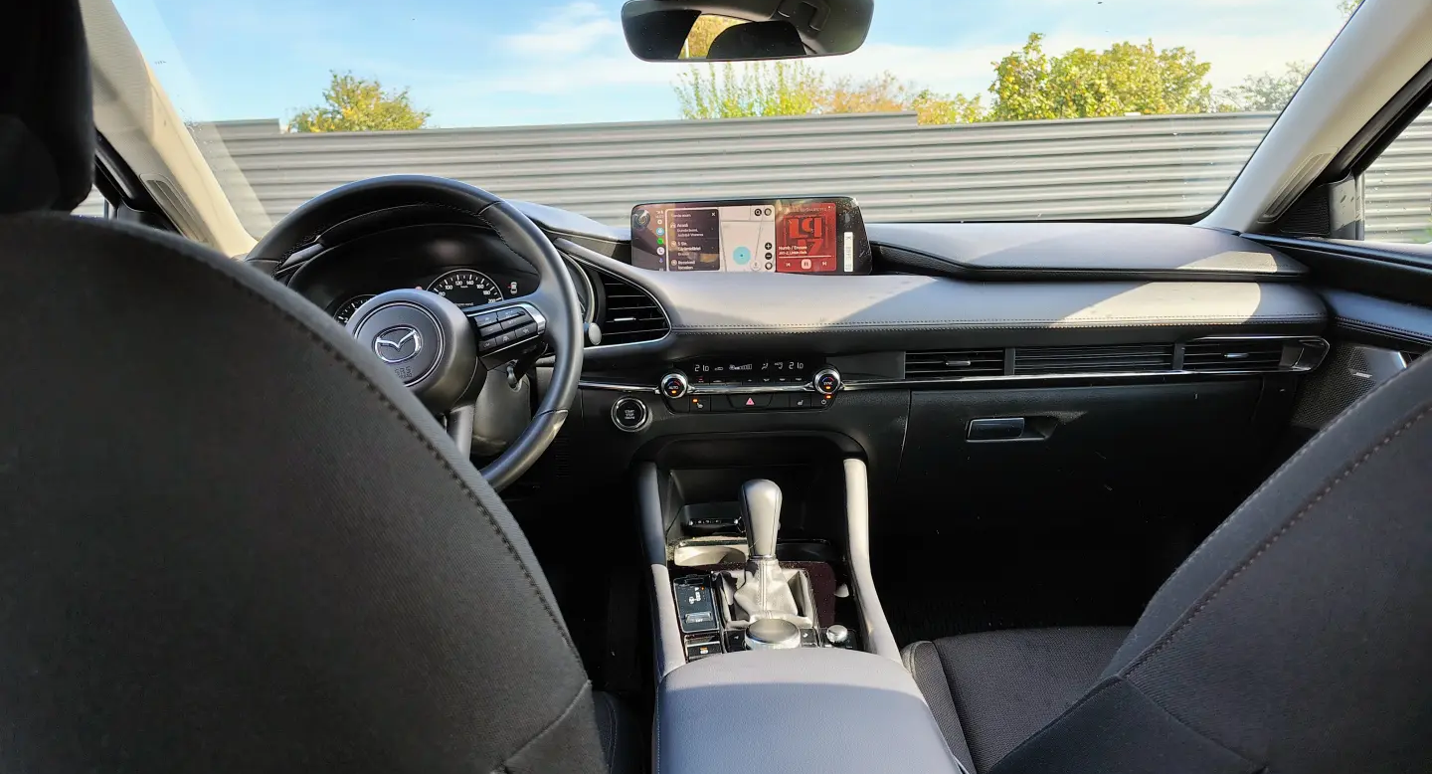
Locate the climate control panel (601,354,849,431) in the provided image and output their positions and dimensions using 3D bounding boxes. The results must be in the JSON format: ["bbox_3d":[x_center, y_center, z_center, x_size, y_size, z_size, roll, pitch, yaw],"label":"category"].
[{"bbox_3d":[0.011,0.005,1.200,0.280,0.085,0.050,-2,2,-2],"label":"climate control panel"}]

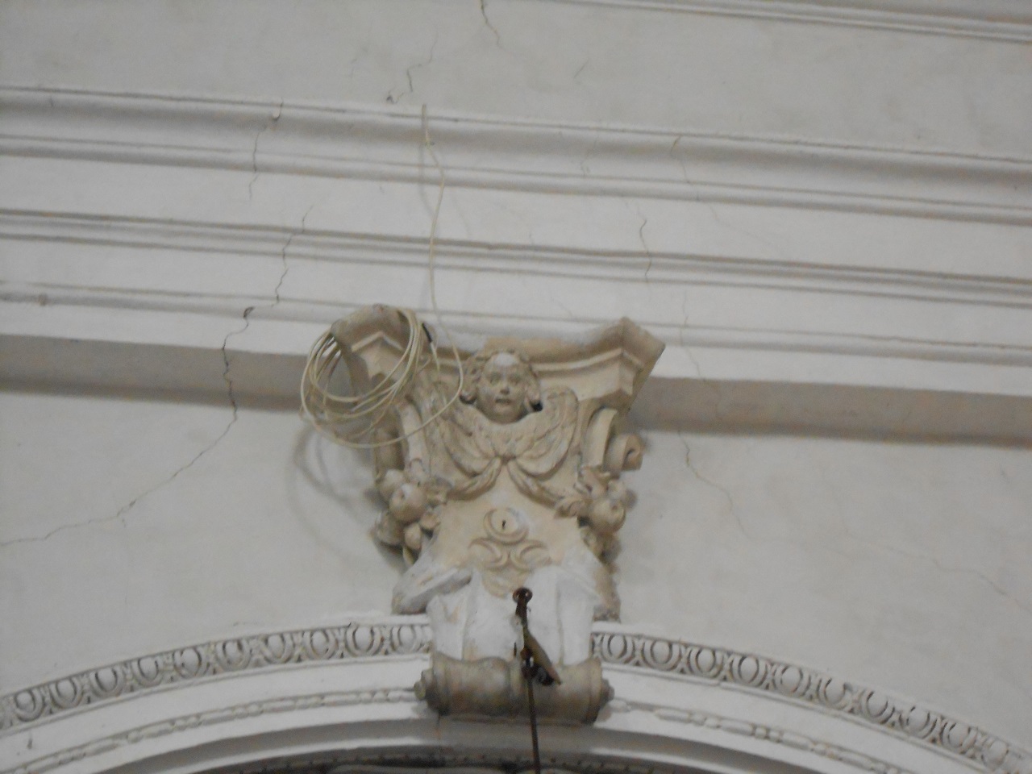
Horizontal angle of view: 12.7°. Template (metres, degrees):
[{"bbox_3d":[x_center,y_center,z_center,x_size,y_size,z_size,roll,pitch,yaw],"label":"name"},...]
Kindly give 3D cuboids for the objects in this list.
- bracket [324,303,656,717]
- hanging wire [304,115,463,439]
[{"bbox_3d":[-0.021,0.351,12.007,0.890,1.050,0.420,3,-35,-14],"label":"bracket"},{"bbox_3d":[-0.384,-0.280,12.236,0.420,1.120,0.270,3,-35,-14],"label":"hanging wire"}]

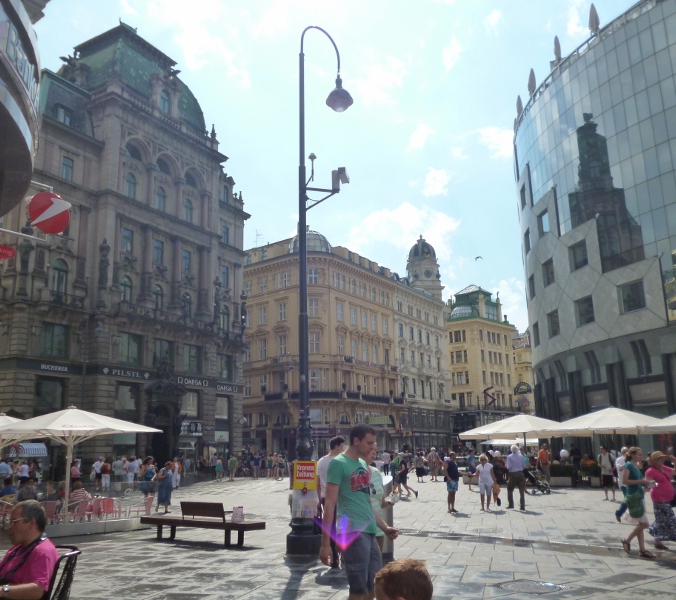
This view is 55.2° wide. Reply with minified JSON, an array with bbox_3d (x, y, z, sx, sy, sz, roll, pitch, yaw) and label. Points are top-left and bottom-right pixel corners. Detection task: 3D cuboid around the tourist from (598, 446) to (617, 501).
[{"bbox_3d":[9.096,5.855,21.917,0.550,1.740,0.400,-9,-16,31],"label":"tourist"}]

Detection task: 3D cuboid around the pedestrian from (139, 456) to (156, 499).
[{"bbox_3d":[-6.395,6.157,21.805,0.420,1.660,0.520,-12,-17,39],"label":"pedestrian"}]

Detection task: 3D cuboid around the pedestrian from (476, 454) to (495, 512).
[{"bbox_3d":[4.265,5.302,18.909,0.500,1.620,0.360,-6,-14,21],"label":"pedestrian"}]

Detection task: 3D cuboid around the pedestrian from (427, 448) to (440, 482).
[{"bbox_3d":[4.935,8.566,33.596,0.550,1.721,0.400,-1,-13,-3],"label":"pedestrian"}]

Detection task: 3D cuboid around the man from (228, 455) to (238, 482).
[{"bbox_3d":[-7.078,11.385,43.896,0.550,1.721,0.360,0,-13,-6],"label":"man"}]

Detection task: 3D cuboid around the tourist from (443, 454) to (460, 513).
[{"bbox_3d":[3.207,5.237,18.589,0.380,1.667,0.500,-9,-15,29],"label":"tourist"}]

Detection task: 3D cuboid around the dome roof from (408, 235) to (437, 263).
[{"bbox_3d":[14.174,-8.732,109.564,4.600,4.962,4.600,-1,-13,0],"label":"dome roof"}]

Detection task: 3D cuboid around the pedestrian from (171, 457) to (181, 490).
[{"bbox_3d":[-9.001,9.585,36.014,0.520,1.700,0.380,5,-14,-23],"label":"pedestrian"}]

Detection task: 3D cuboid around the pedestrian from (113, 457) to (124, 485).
[{"bbox_3d":[-11.786,9.312,34.817,0.500,1.700,0.350,-2,-13,3],"label":"pedestrian"}]

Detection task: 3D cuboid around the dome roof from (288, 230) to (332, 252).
[{"bbox_3d":[-3.442,-7.135,81.000,5.400,3.400,5.400,-1,-13,-2],"label":"dome roof"}]

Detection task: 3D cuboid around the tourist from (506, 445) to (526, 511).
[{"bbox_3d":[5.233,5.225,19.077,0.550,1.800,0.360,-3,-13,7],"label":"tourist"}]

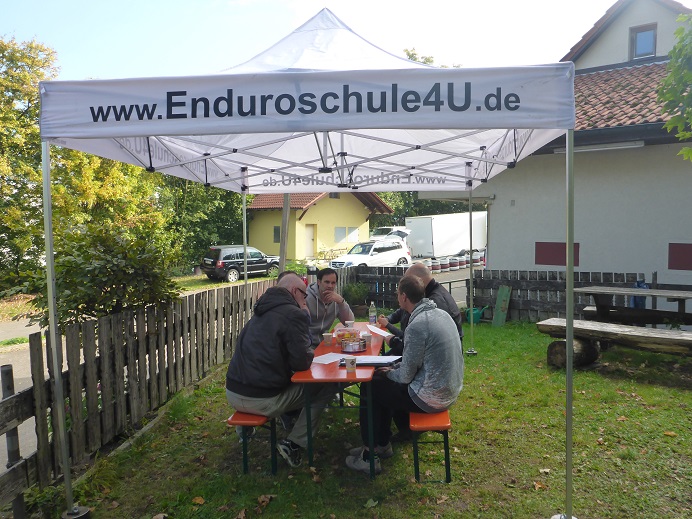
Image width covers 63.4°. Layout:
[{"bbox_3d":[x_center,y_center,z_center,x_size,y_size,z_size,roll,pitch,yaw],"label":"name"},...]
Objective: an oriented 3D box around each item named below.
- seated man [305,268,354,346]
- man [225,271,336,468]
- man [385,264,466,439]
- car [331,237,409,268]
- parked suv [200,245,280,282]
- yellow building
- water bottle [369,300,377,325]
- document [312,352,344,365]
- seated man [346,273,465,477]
[{"bbox_3d":[-0.260,0.745,5.136,0.580,1.350,0.740,-2,3,-37],"label":"seated man"},{"bbox_3d":[-0.470,0.785,3.956,0.780,1.370,0.580,-1,3,-18],"label":"man"},{"bbox_3d":[0.600,0.735,4.535,0.760,1.420,0.560,1,3,16],"label":"man"},{"bbox_3d":[1.360,-0.079,29.523,4.550,1.680,1.850,-7,7,-40],"label":"car"},{"bbox_3d":[-5.550,0.190,30.034,1.880,1.760,4.600,2,3,41],"label":"parked suv"},{"bbox_3d":[-1.850,-2.818,38.516,8.100,5.500,6.600,-2,3,-45],"label":"yellow building"},{"bbox_3d":[0.257,0.520,5.387,0.070,0.228,0.070,0,2,0],"label":"water bottle"},{"bbox_3d":[-0.115,0.690,3.972,0.210,0.006,0.297,2,3,36],"label":"document"},{"bbox_3d":[0.420,0.791,3.917,0.820,1.360,0.580,1,3,21],"label":"seated man"}]

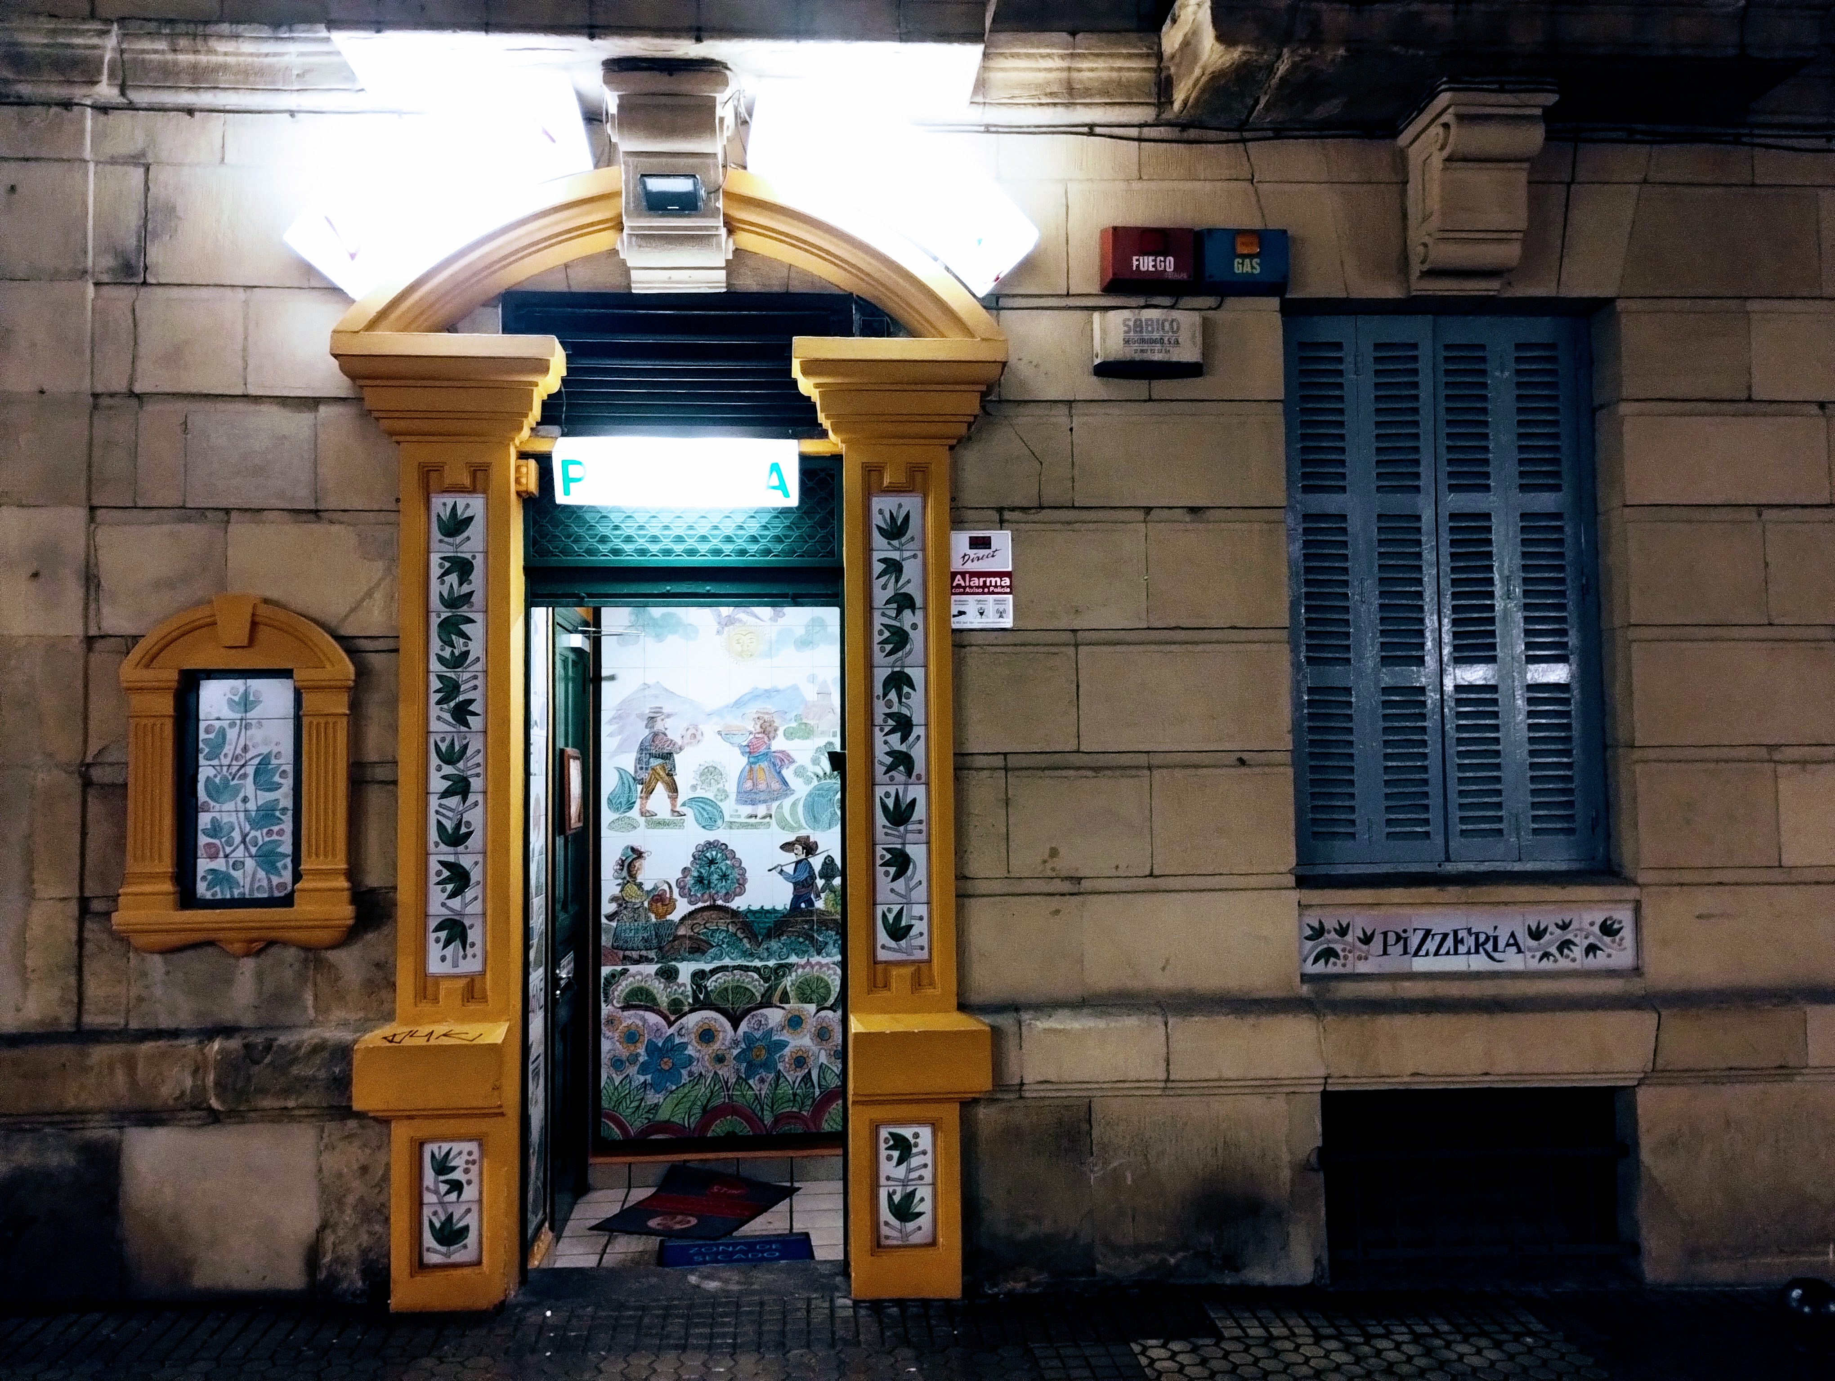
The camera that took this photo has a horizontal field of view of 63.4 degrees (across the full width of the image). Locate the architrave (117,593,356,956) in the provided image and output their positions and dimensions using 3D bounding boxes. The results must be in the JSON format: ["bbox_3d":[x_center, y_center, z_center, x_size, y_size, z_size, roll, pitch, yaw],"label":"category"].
[{"bbox_3d":[-2.193,0.266,4.830,0.752,1.159,0.105,0,-3,-4],"label":"architrave"}]

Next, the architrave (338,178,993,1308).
[{"bbox_3d":[-0.772,0.112,4.842,2.130,3.689,0.360,0,-3,-4],"label":"architrave"}]

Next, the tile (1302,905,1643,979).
[{"bbox_3d":[1.897,0.856,5.106,1.184,0.229,0.030,0,-3,-4],"label":"tile"}]

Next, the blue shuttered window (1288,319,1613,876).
[{"bbox_3d":[1.874,-0.355,5.348,1.182,2.023,0.100,0,-3,-4],"label":"blue shuttered window"}]

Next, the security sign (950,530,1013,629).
[{"bbox_3d":[0.213,-0.376,5.037,0.222,0.335,0.020,0,-3,-4],"label":"security sign"}]

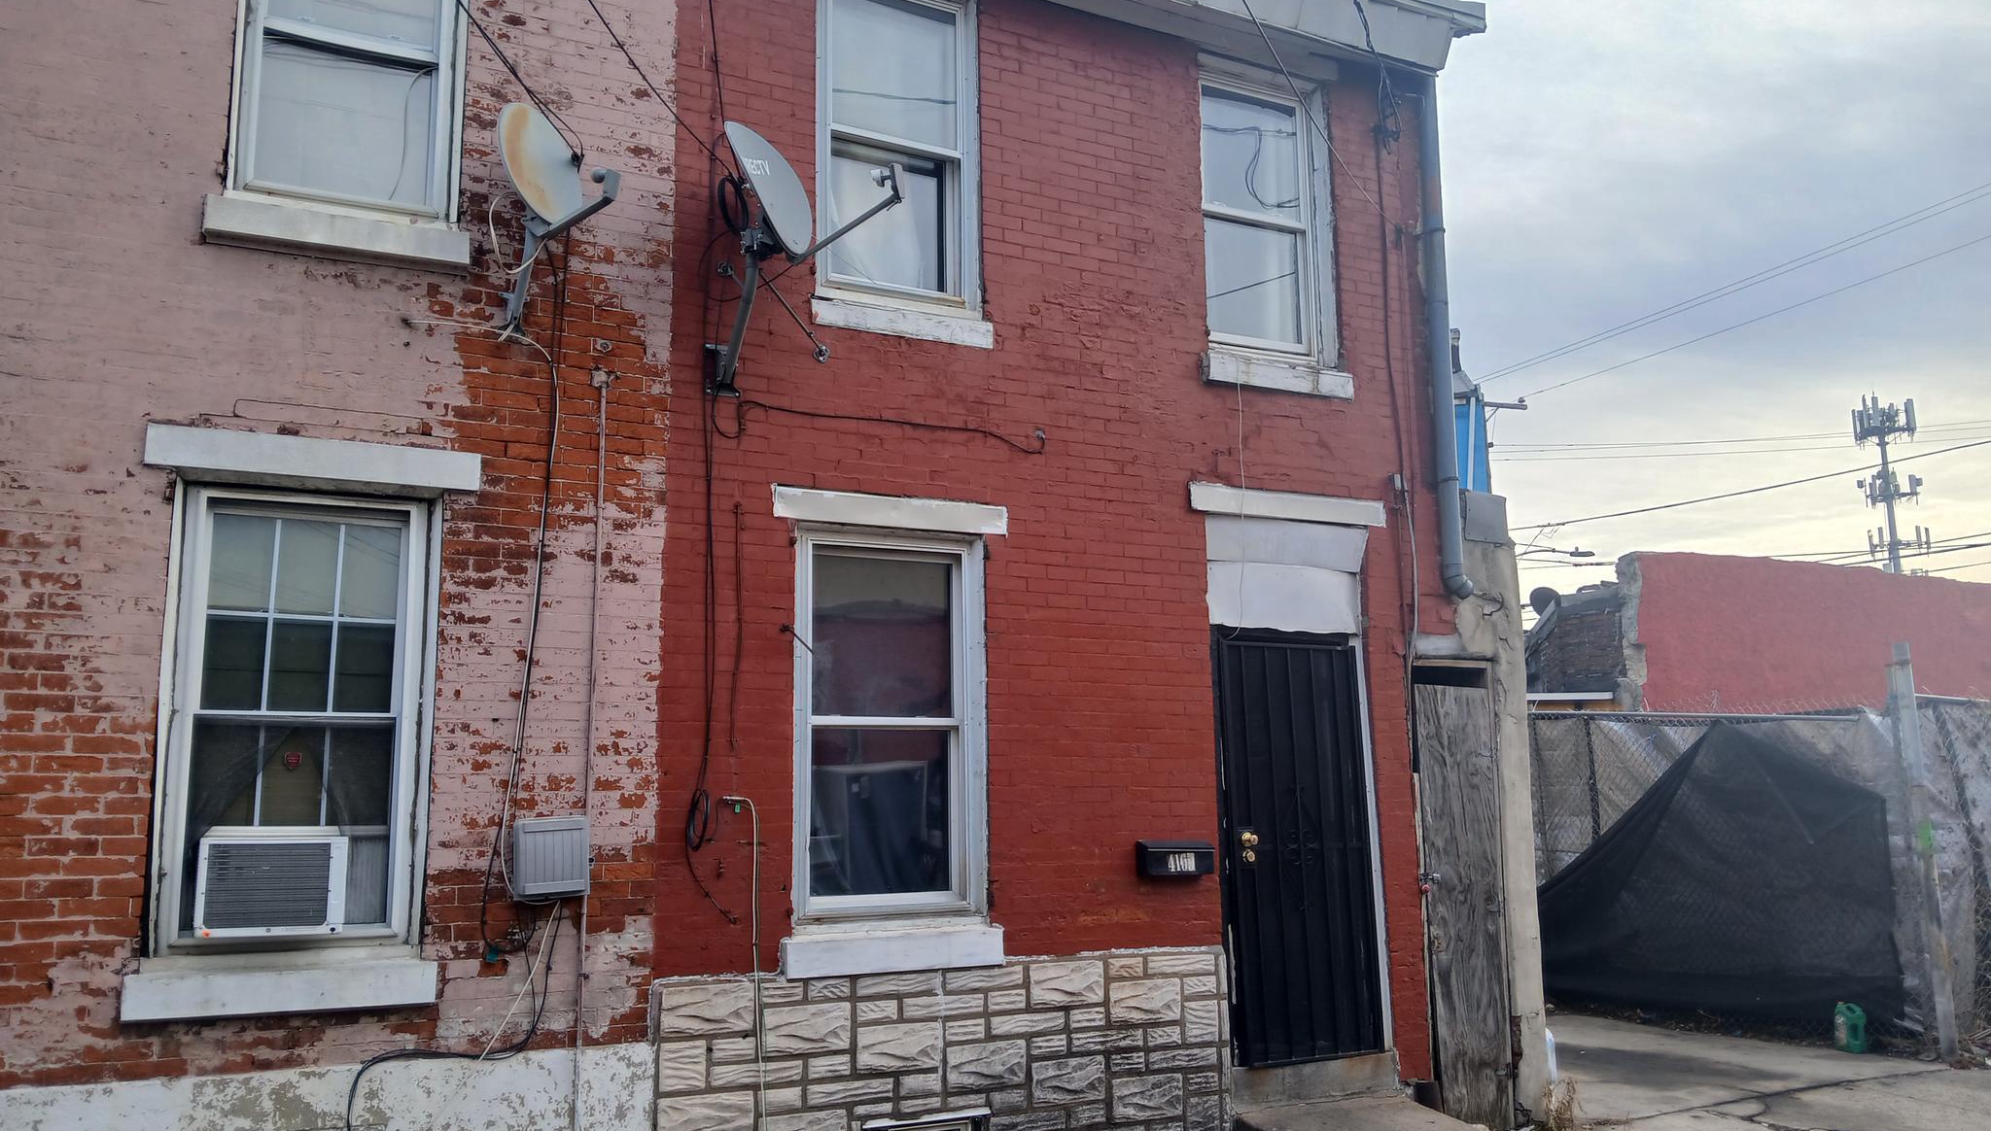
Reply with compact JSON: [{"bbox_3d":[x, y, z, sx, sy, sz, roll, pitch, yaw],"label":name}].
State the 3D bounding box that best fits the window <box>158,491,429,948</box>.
[{"bbox_3d":[-2.584,0.566,5.562,0.840,1.659,0.120,4,-10,-25],"label":"window"}]

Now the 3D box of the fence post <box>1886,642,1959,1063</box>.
[{"bbox_3d":[5.921,1.795,9.502,0.100,2.622,0.100,4,-10,-25],"label":"fence post"}]

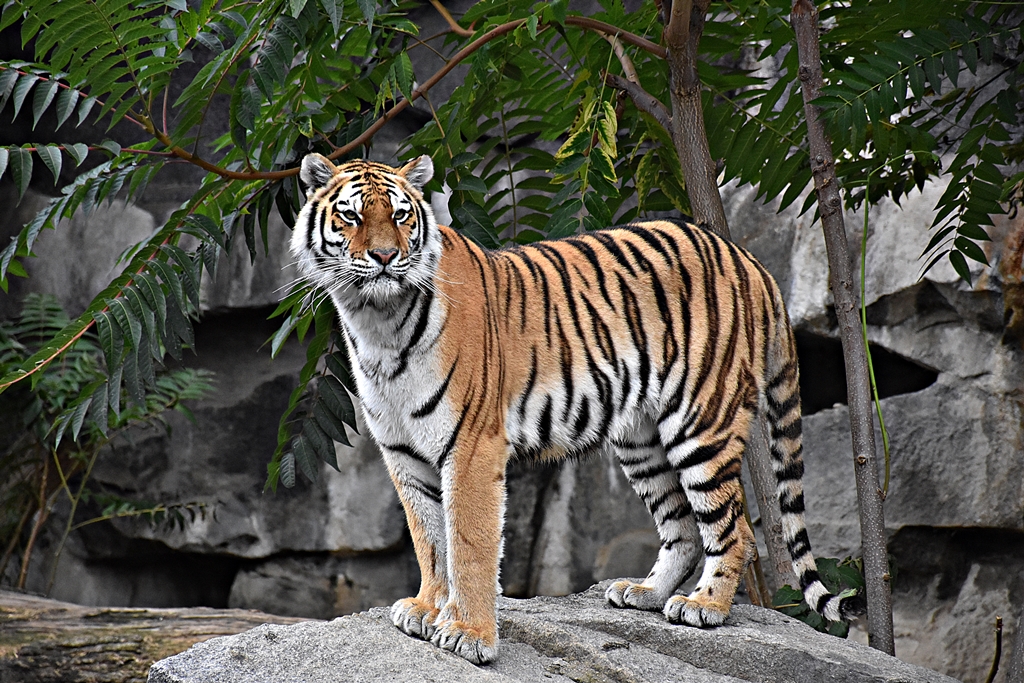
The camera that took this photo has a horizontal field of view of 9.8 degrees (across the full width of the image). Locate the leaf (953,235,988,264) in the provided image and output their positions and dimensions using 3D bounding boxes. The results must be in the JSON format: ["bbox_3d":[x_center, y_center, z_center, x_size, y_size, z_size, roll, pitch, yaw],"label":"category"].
[{"bbox_3d":[1.057,-0.203,13.700,0.107,0.039,0.030,39,0,10],"label":"leaf"}]

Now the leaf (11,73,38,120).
[{"bbox_3d":[-1.068,-0.532,13.050,0.037,0.116,0.035,31,-10,0],"label":"leaf"}]

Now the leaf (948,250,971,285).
[{"bbox_3d":[1.031,-0.166,13.700,0.034,0.097,0.030,-30,-10,0],"label":"leaf"}]

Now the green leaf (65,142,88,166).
[{"bbox_3d":[-0.948,-0.414,13.050,0.044,0.073,0.050,-28,-35,0],"label":"green leaf"}]

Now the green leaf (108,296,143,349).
[{"bbox_3d":[-0.843,-0.037,13.000,0.050,0.143,0.040,-31,-15,0],"label":"green leaf"}]

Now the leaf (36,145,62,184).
[{"bbox_3d":[-0.995,-0.391,13.000,0.043,0.099,0.035,-25,-15,0],"label":"leaf"}]

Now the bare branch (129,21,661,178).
[{"bbox_3d":[-0.264,-0.541,13.400,1.260,0.370,0.250,-1,4,-12],"label":"bare branch"}]

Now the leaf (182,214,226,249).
[{"bbox_3d":[-0.669,-0.241,13.100,0.123,0.044,0.040,38,0,15],"label":"leaf"}]

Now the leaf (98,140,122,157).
[{"bbox_3d":[-0.880,-0.422,13.100,0.065,0.029,0.050,26,0,30],"label":"leaf"}]

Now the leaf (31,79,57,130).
[{"bbox_3d":[-1.028,-0.517,13.050,0.044,0.120,0.035,28,-10,0],"label":"leaf"}]

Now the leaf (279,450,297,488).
[{"bbox_3d":[-0.499,0.288,13.300,0.036,0.088,0.040,-1,-20,0],"label":"leaf"}]

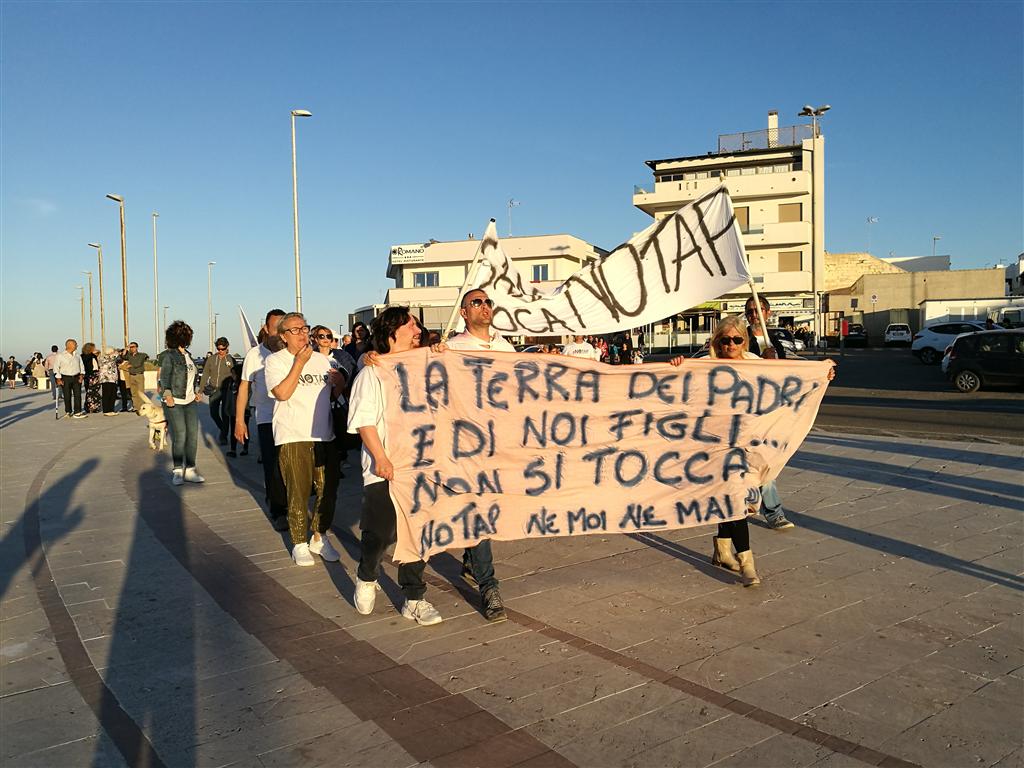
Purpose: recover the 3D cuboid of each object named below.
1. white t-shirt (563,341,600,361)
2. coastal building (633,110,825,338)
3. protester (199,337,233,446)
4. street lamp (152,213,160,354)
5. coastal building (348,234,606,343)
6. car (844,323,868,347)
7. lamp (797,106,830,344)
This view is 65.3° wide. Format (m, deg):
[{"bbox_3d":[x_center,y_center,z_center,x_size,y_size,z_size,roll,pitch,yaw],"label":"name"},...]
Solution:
[{"bbox_3d":[1.138,-0.342,13.012,0.600,0.700,0.280,-1,2,3],"label":"white t-shirt"},{"bbox_3d":[15.691,-10.033,57.255,12.200,15.700,12.500,0,2,19],"label":"coastal building"},{"bbox_3d":[-4.751,0.115,12.770,0.520,1.710,0.420,-2,2,-18],"label":"protester"},{"bbox_3d":[-20.426,-4.962,46.423,0.280,9.800,0.720,-1,2,7],"label":"street lamp"},{"bbox_3d":[-2.400,-6.705,64.400,17.800,8.200,14.000,0,2,19],"label":"coastal building"},{"bbox_3d":[22.345,-3.188,52.291,1.700,1.480,3.950,0,2,21],"label":"car"},{"bbox_3d":[15.296,-7.728,40.221,1.650,12.400,1.650,-3,3,-37],"label":"lamp"}]

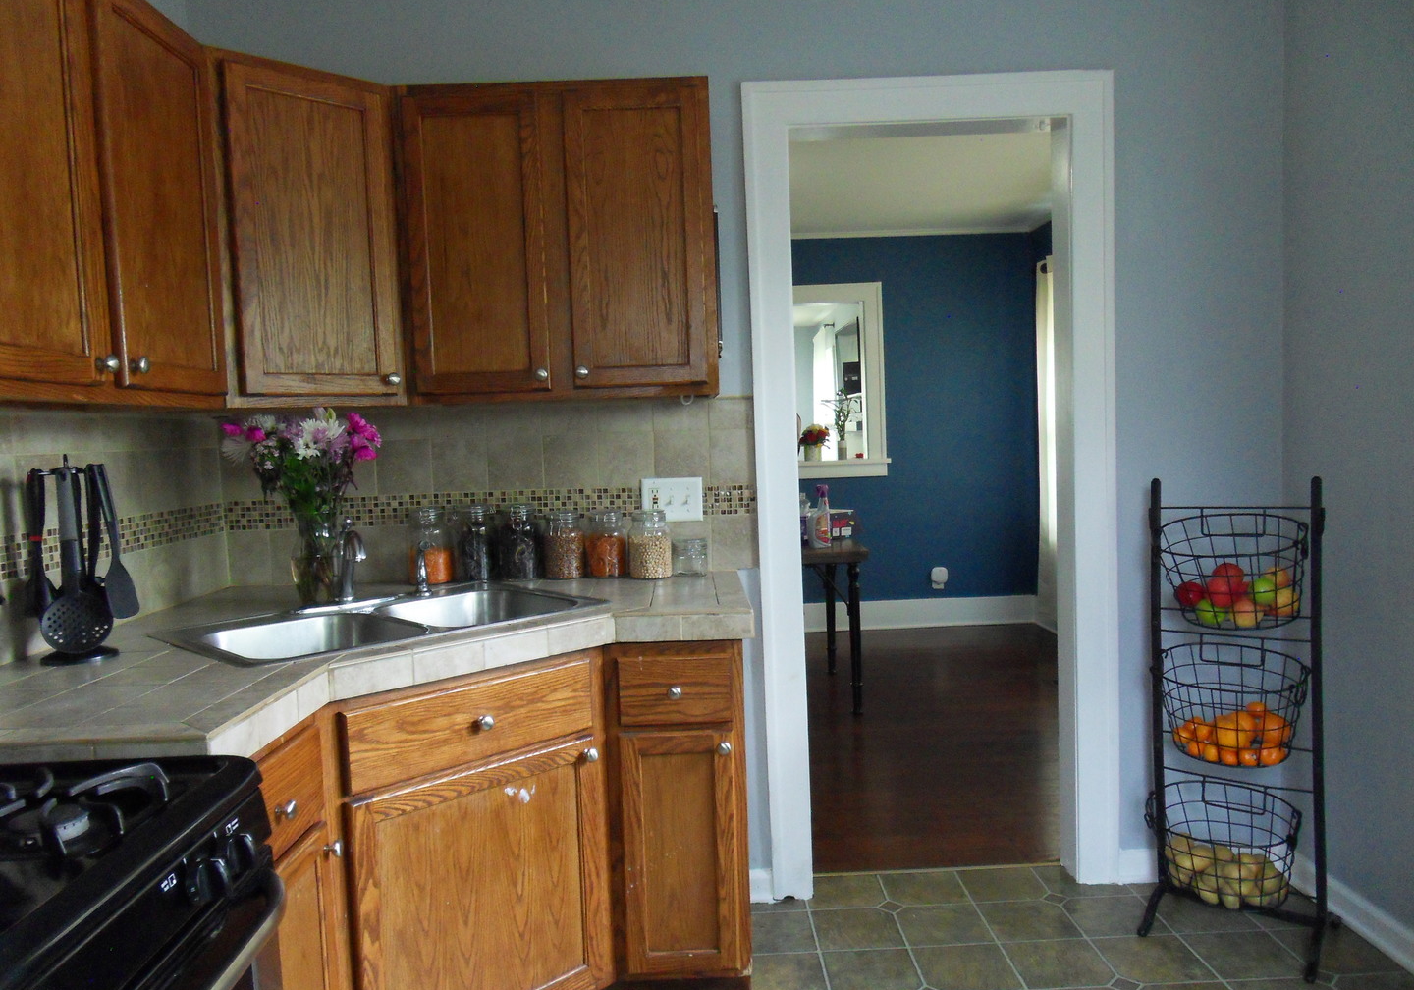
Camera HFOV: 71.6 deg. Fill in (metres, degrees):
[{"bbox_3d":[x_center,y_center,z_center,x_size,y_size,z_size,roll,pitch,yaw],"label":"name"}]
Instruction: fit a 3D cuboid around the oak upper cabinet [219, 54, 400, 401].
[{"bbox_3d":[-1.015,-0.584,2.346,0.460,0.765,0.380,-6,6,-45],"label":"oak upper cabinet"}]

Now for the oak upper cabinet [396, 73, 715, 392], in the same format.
[{"bbox_3d":[-0.368,-0.620,2.517,0.765,0.765,0.335,-2,4,-1],"label":"oak upper cabinet"}]

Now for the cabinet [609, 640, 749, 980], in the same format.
[{"bbox_3d":[-0.067,0.732,2.470,0.305,0.860,0.630,-2,4,-1],"label":"cabinet"}]

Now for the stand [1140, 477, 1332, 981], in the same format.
[{"bbox_3d":[1.353,0.544,2.494,0.420,1.167,0.340,1,5,39],"label":"stand"}]

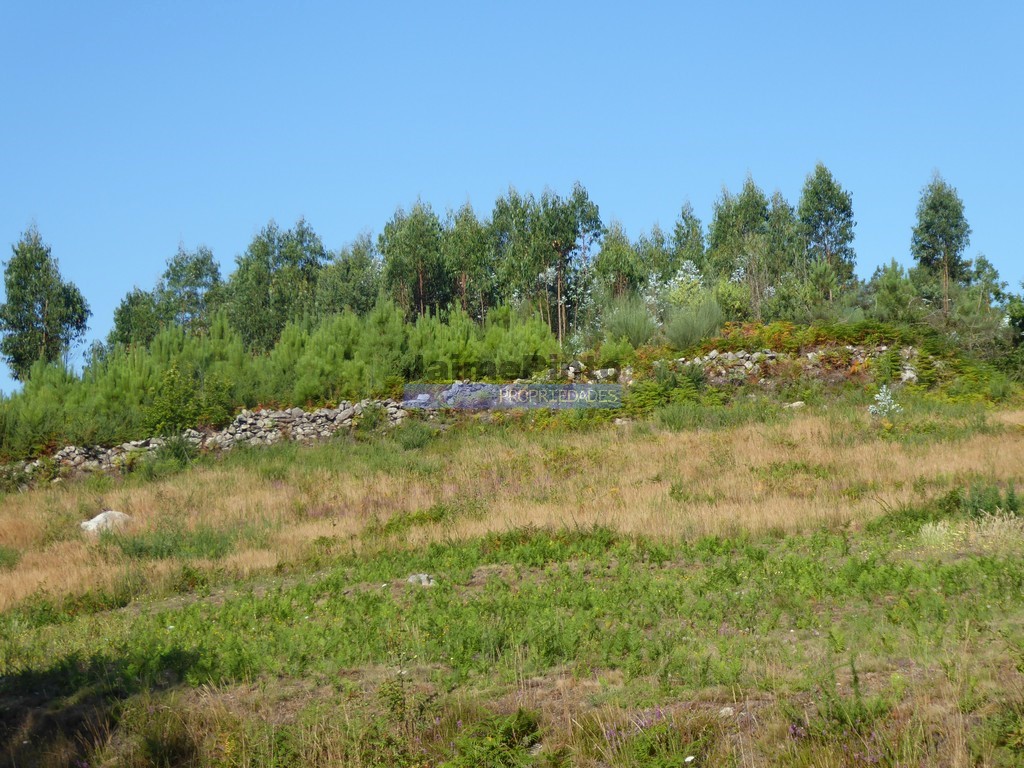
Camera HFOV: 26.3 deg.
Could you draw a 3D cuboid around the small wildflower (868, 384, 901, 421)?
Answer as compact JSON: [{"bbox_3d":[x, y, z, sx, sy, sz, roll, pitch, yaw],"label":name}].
[{"bbox_3d":[10.238,0.507,60.000,0.920,1.000,0.850,0,-3,0],"label":"small wildflower"}]

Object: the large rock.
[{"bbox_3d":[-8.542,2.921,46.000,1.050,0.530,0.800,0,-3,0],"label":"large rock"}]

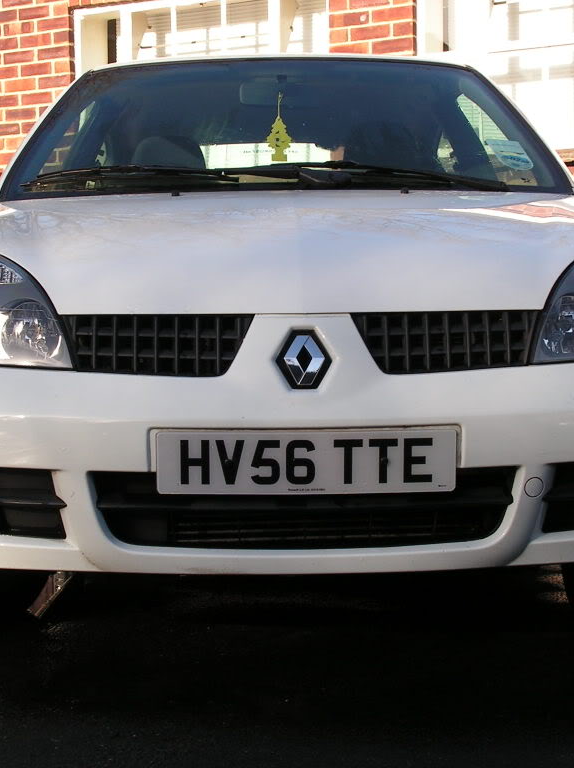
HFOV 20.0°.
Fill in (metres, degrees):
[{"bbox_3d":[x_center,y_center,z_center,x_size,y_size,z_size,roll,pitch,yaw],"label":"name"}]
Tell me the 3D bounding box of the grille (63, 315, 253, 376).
[{"bbox_3d":[-0.229,-0.069,2.895,0.339,0.112,0.075,-1,-6,-1],"label":"grille"}]

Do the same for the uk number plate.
[{"bbox_3d":[0.034,0.135,2.824,0.520,0.111,0.015,-1,10,-1],"label":"uk number plate"}]

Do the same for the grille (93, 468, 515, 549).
[{"bbox_3d":[0.031,0.223,2.885,0.745,0.140,0.090,-1,2,-1],"label":"grille"}]

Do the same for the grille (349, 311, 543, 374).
[{"bbox_3d":[0.283,-0.074,2.910,0.337,0.114,0.075,-1,-6,-1],"label":"grille"}]

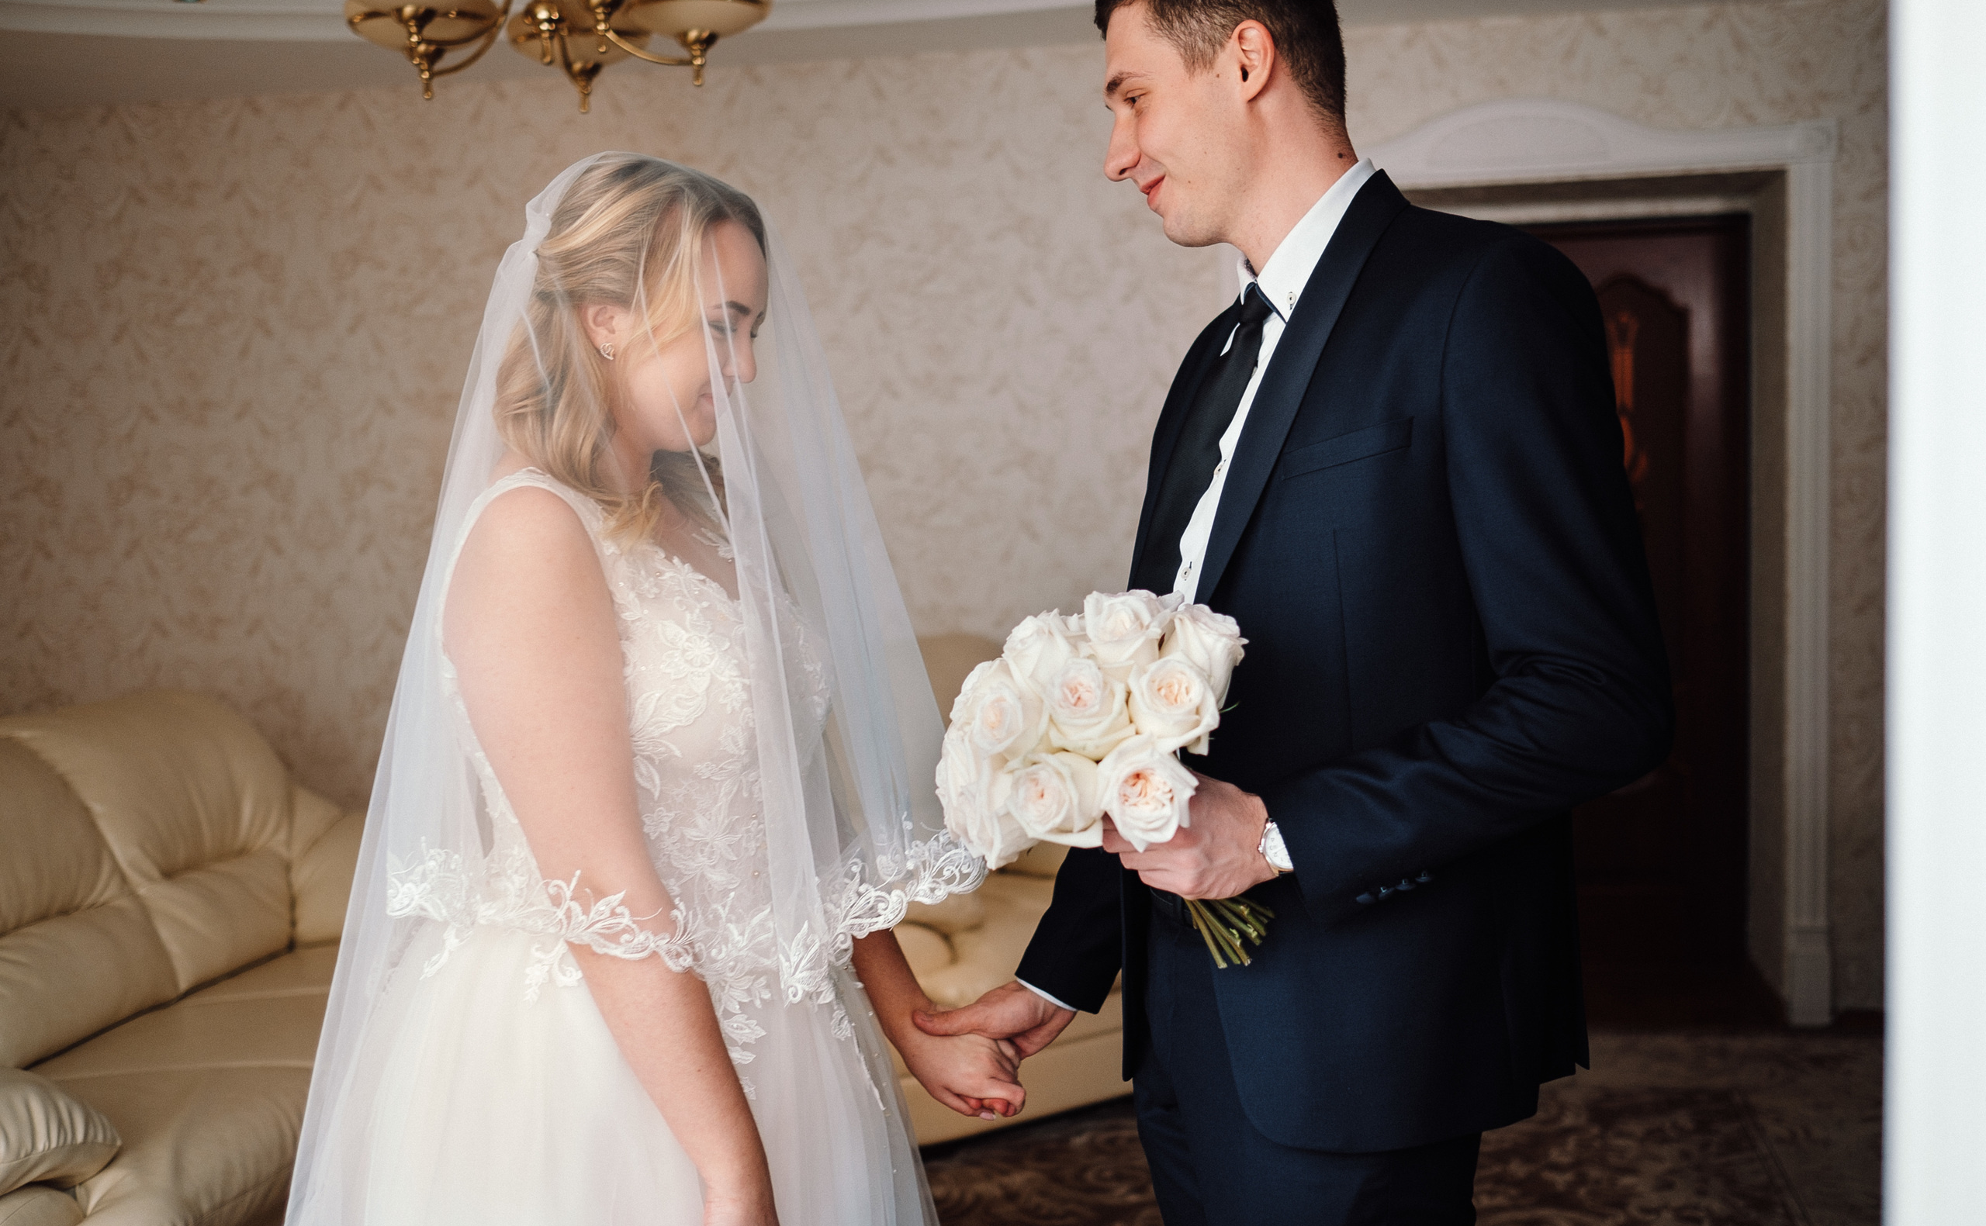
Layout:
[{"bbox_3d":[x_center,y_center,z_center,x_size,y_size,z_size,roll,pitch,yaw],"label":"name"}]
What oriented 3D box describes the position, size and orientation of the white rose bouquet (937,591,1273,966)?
[{"bbox_3d":[0.101,0.132,1.361,0.225,0.305,0.225,-33,40,3],"label":"white rose bouquet"}]

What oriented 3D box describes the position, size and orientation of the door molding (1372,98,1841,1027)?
[{"bbox_3d":[1.254,-0.085,4.517,1.392,2.188,0.080,-2,6,6],"label":"door molding"}]

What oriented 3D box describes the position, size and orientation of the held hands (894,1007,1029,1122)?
[{"bbox_3d":[-0.026,0.386,1.649,0.120,0.100,0.100,-2,6,0],"label":"held hands"}]

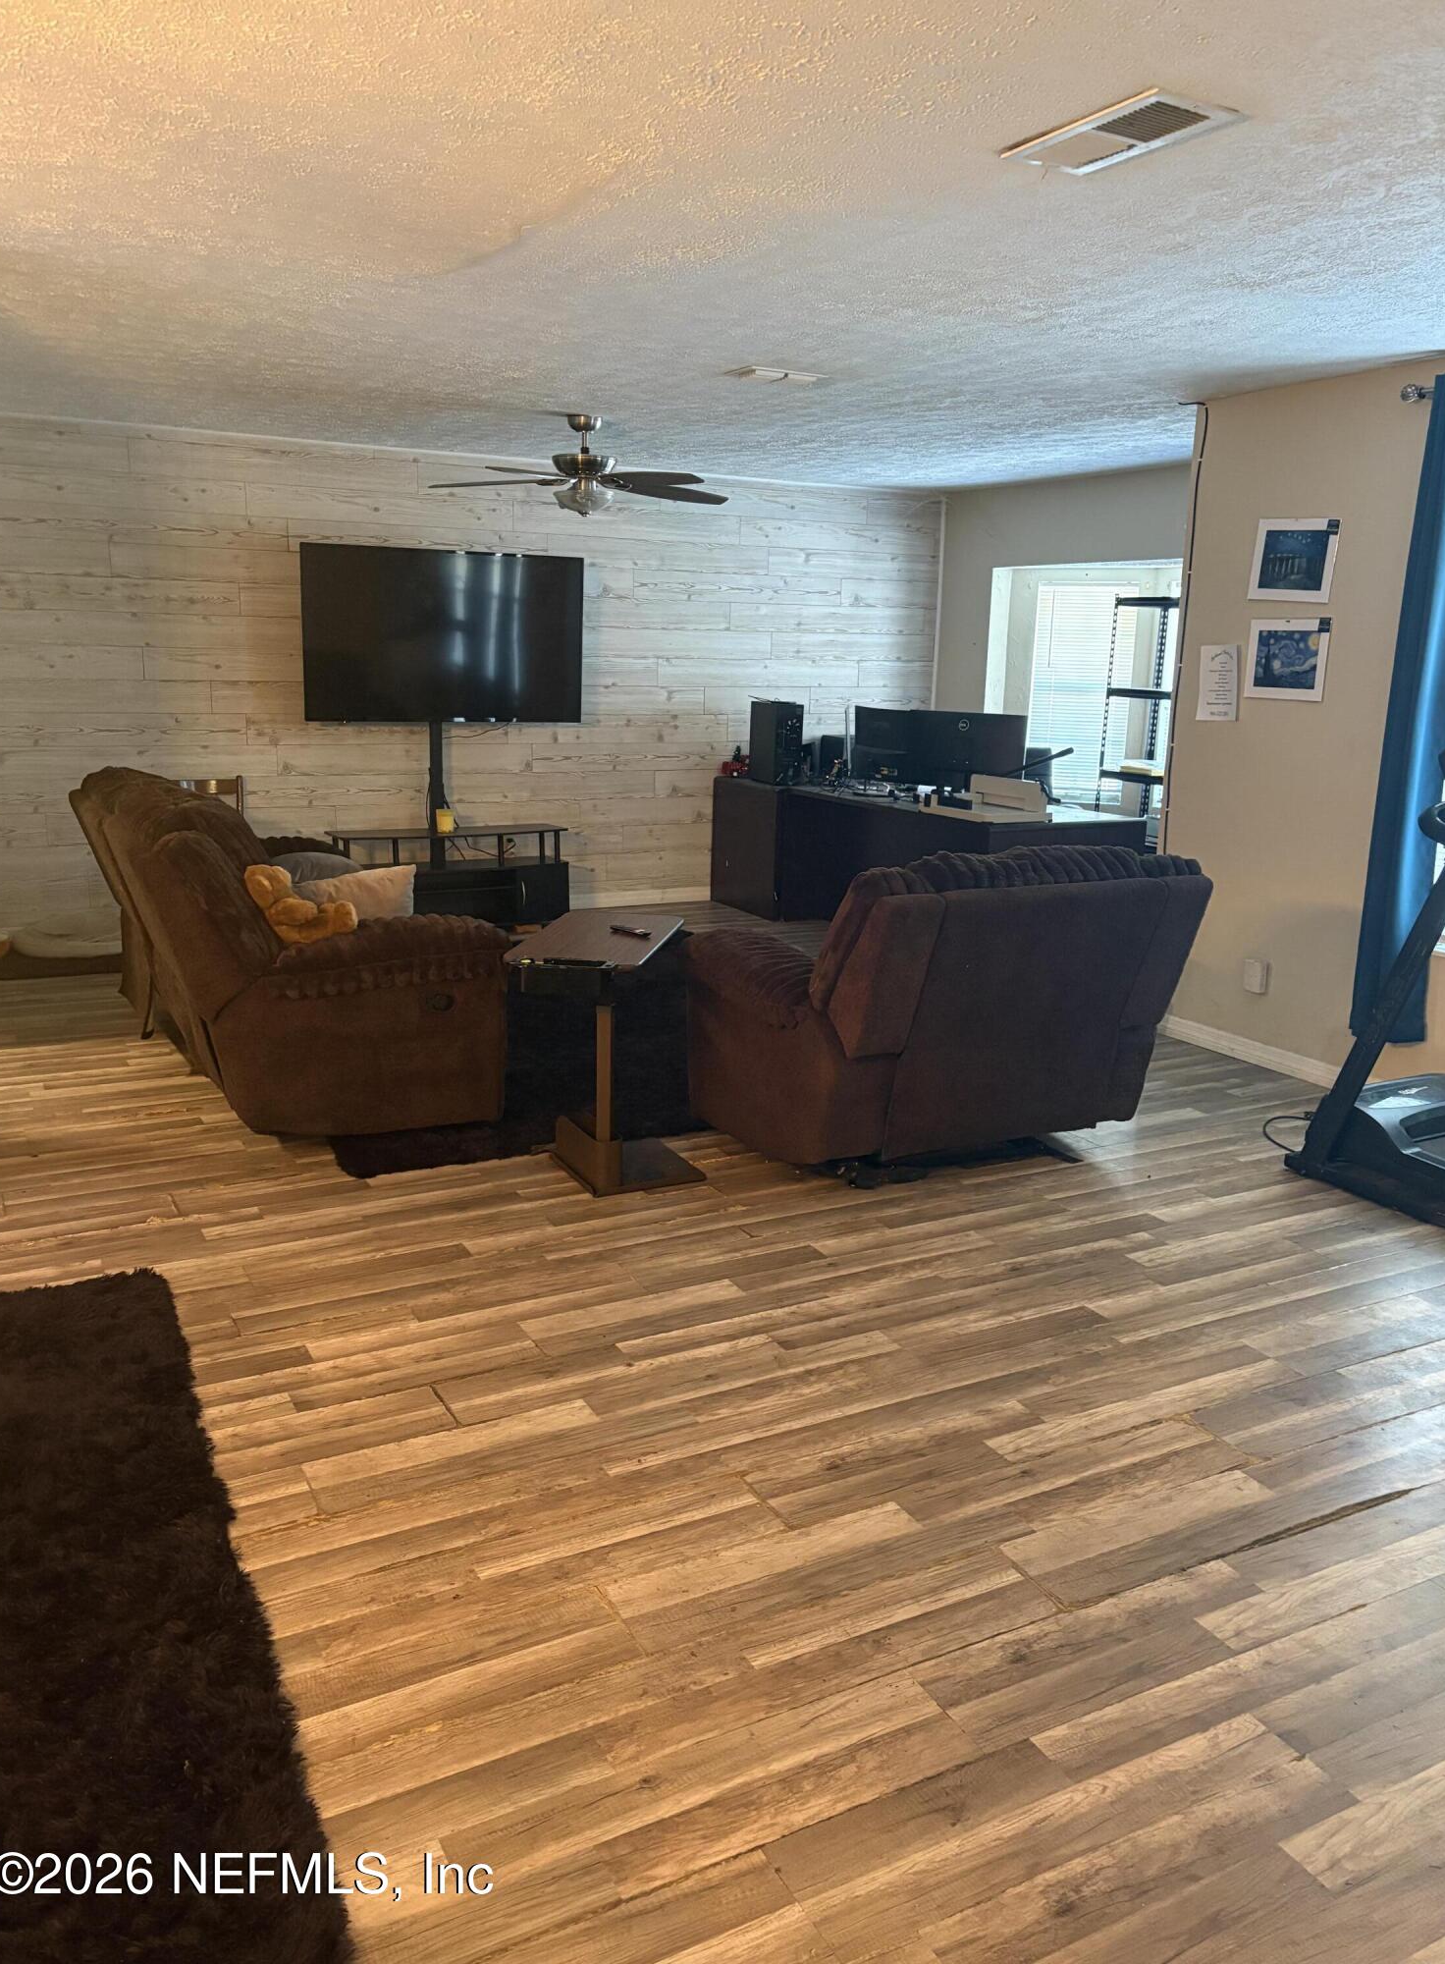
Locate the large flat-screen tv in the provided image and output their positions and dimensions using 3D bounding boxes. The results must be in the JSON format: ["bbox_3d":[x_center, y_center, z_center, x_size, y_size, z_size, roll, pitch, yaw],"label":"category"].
[{"bbox_3d":[-1.378,-1.727,7.417,1.440,0.835,0.070,-5,15,-27],"label":"large flat-screen tv"}]

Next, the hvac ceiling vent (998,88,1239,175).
[{"bbox_3d":[0.737,-1.569,2.750,0.228,0.020,0.433,-5,15,-27],"label":"hvac ceiling vent"}]

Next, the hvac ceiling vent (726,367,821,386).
[{"bbox_3d":[0.176,-2.184,5.336,0.320,0.020,0.260,-5,15,-27],"label":"hvac ceiling vent"}]

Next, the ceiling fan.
[{"bbox_3d":[-0.607,-2.269,6.502,1.300,0.420,1.300,-5,15,-27],"label":"ceiling fan"}]

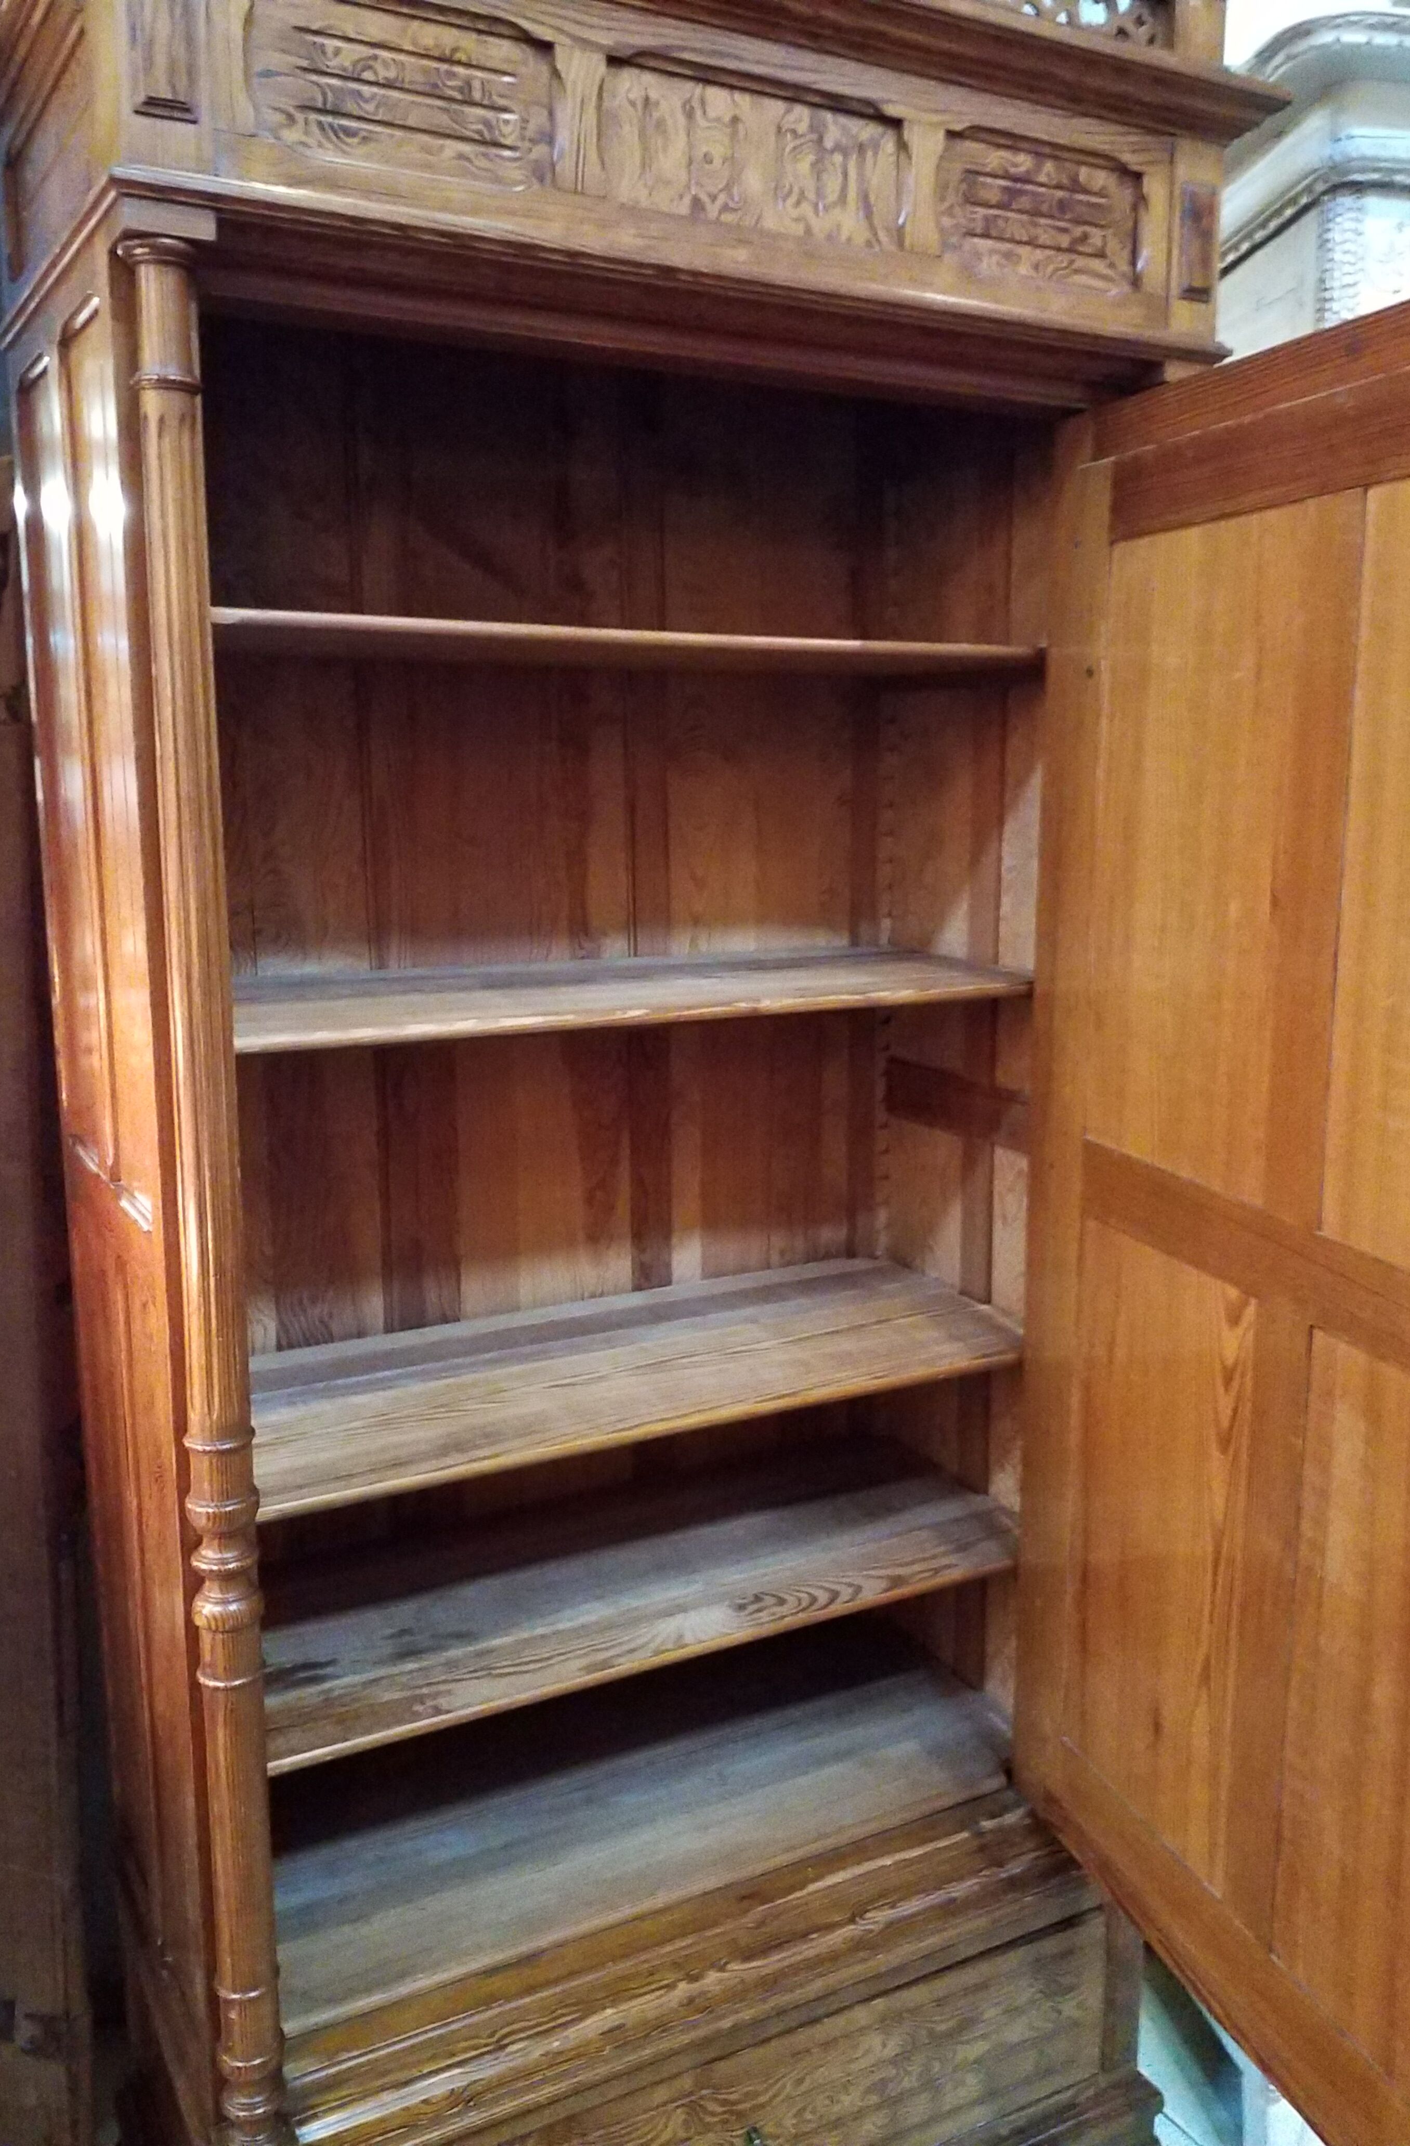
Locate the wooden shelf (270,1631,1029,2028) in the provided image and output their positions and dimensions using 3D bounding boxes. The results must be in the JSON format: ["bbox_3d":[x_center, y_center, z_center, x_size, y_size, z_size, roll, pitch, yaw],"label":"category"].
[{"bbox_3d":[-0.072,0.765,1.780,0.854,0.021,0.373,-5,11,-27],"label":"wooden shelf"}]

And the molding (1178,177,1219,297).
[{"bbox_3d":[0.450,-0.751,1.511,0.042,0.098,0.018,-5,11,-27],"label":"molding"}]

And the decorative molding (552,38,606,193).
[{"bbox_3d":[-0.091,-0.703,1.238,0.041,0.098,0.018,-5,11,-27],"label":"decorative molding"}]

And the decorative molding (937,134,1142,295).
[{"bbox_3d":[0.290,-0.736,1.440,0.217,0.097,0.018,-5,11,-27],"label":"decorative molding"}]

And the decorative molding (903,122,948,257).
[{"bbox_3d":[0.181,-0.728,1.380,0.041,0.098,0.018,-5,11,-27],"label":"decorative molding"}]

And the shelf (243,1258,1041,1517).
[{"bbox_3d":[-0.073,0.301,1.701,0.854,0.021,0.373,-5,11,-27],"label":"shelf"}]

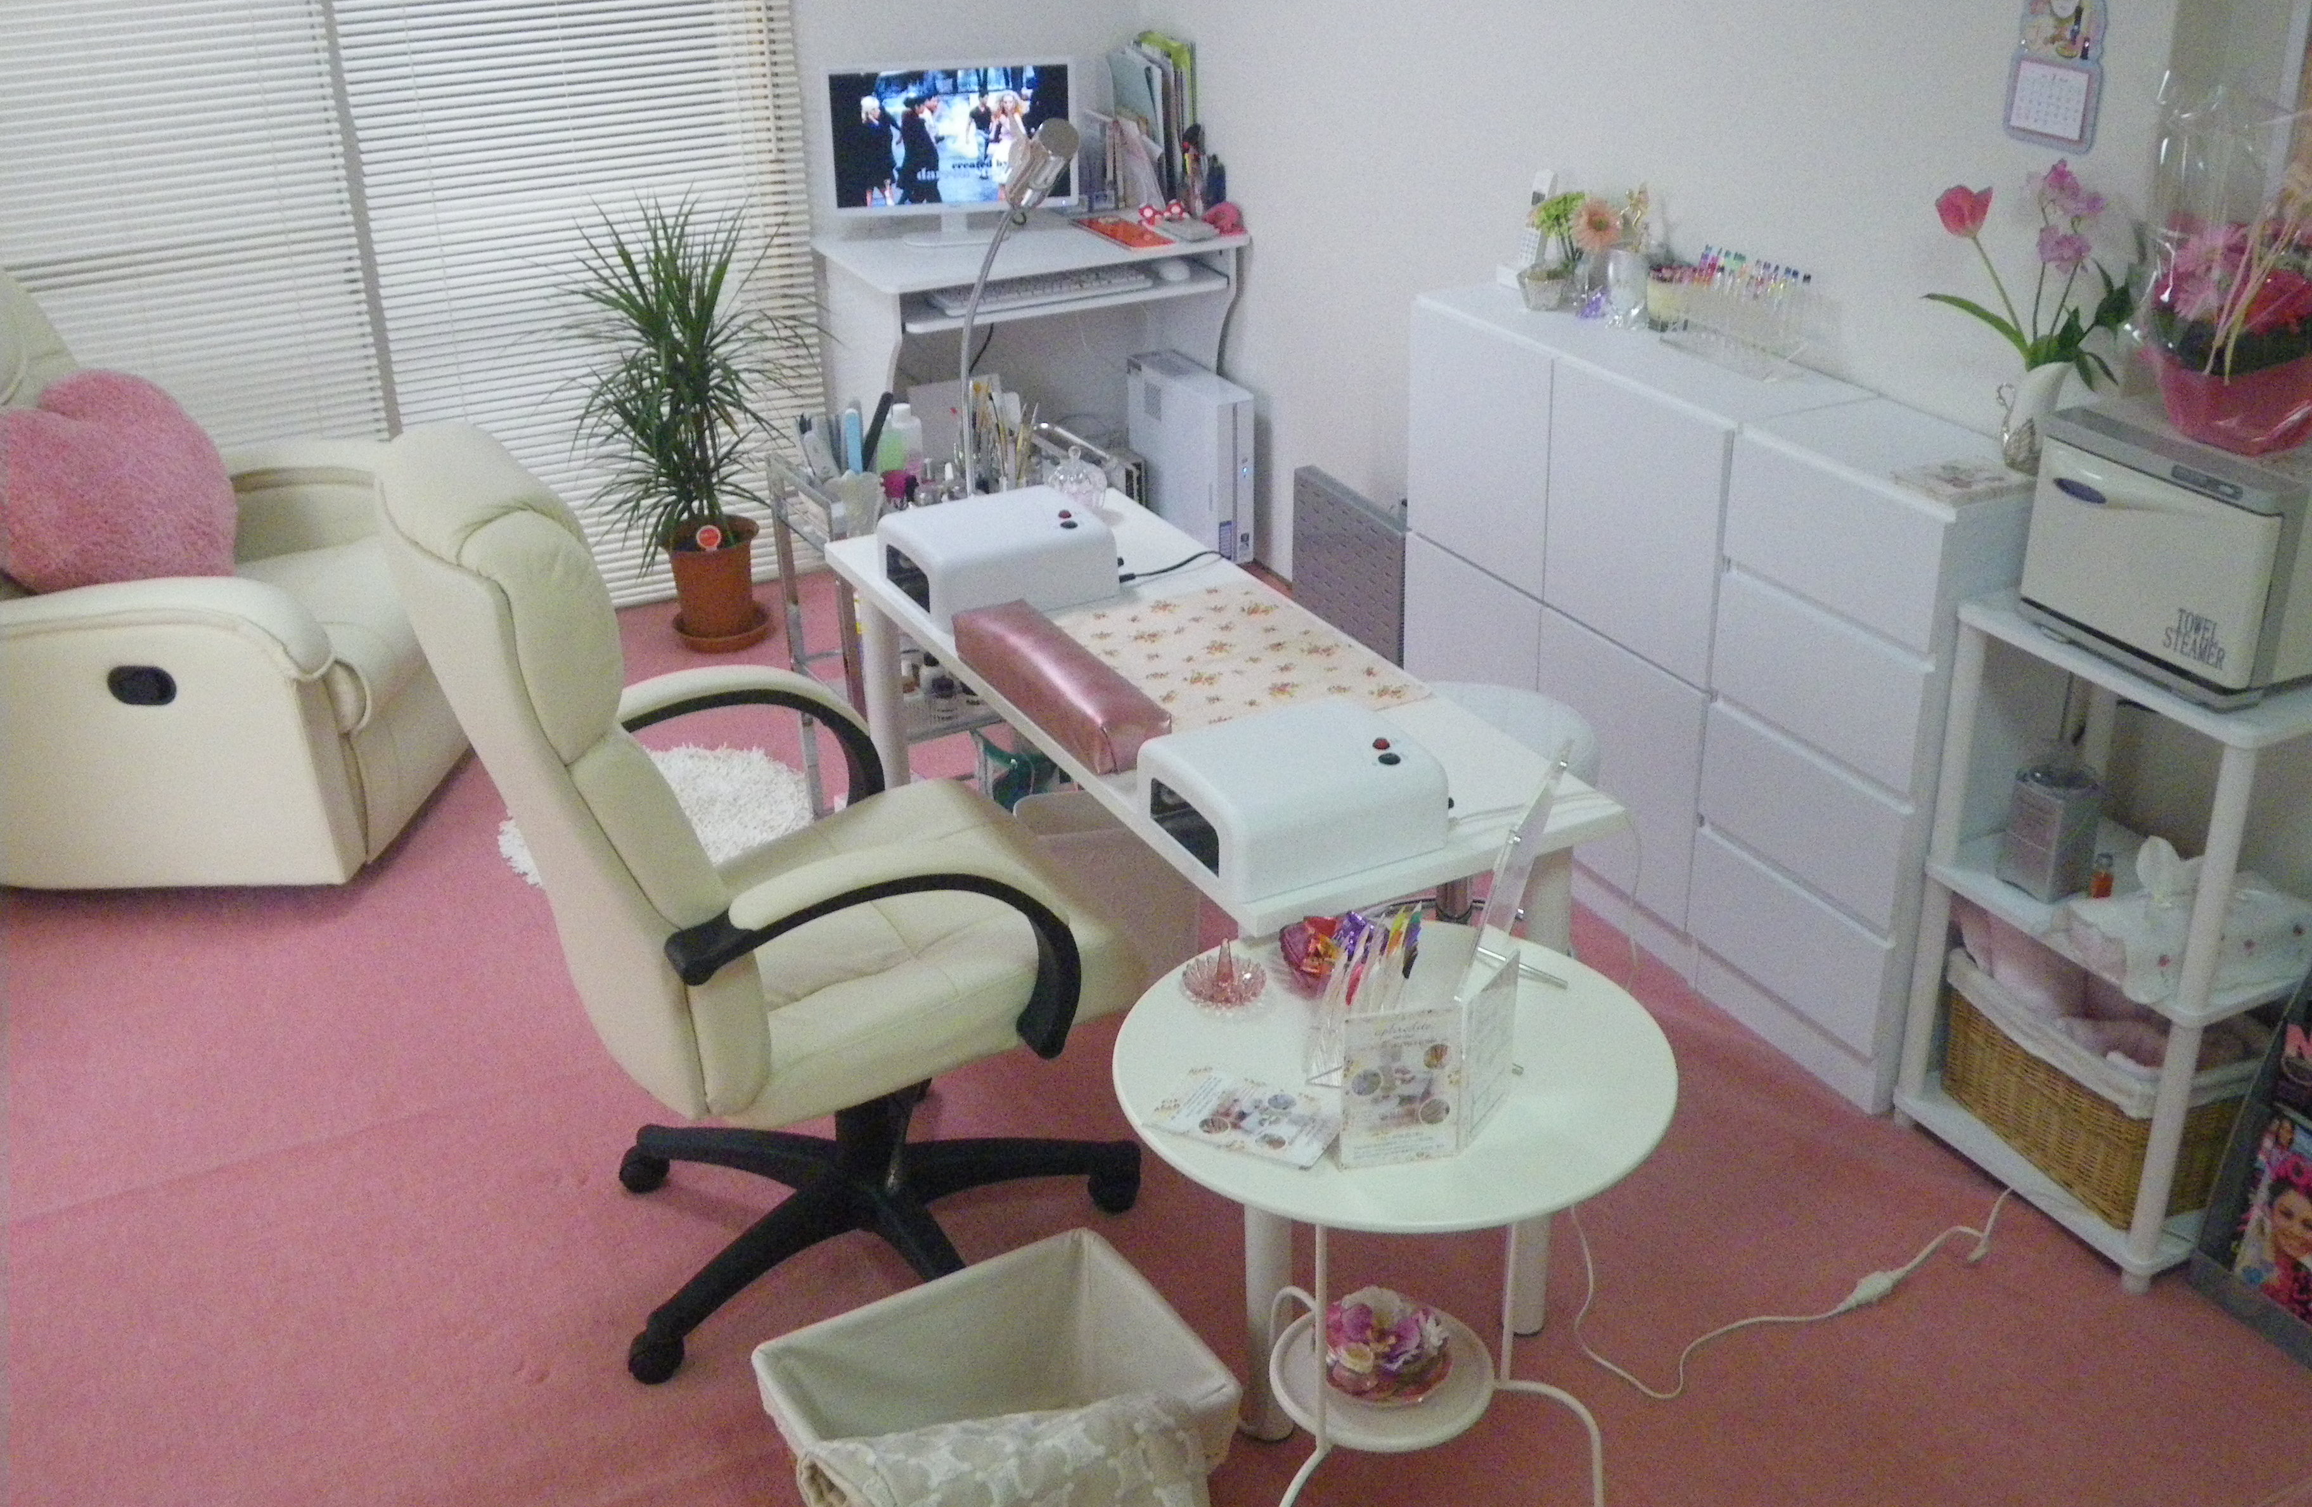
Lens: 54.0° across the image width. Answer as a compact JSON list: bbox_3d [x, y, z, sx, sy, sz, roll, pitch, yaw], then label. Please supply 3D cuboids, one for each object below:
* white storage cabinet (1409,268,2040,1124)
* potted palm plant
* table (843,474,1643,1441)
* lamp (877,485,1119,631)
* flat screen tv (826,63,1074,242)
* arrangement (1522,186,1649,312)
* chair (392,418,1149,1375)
[{"bbox_3d":[0.830,-0.157,3.498,0.270,0.864,1.250,-13,28,-22],"label":"white storage cabinet"},{"bbox_3d":[-0.924,-0.681,4.623,0.480,0.940,0.480,-13,28,-22],"label":"potted palm plant"},{"bbox_3d":[0.027,0.205,2.961,0.455,0.720,1.225,-14,28,-24],"label":"table"},{"bbox_3d":[-0.215,-0.265,3.009,0.245,0.100,0.225,-13,28,-22],"label":"lamp"},{"bbox_3d":[-0.429,-1.287,4.851,0.540,0.370,0.180,-4,26,-4],"label":"flat screen tv"},{"bbox_3d":[0.673,-0.785,3.602,0.140,0.190,0.190,-13,28,-22],"label":"arrangement"},{"bbox_3d":[-0.422,0.120,2.646,0.770,1.170,0.680,-14,28,-23],"label":"chair"}]

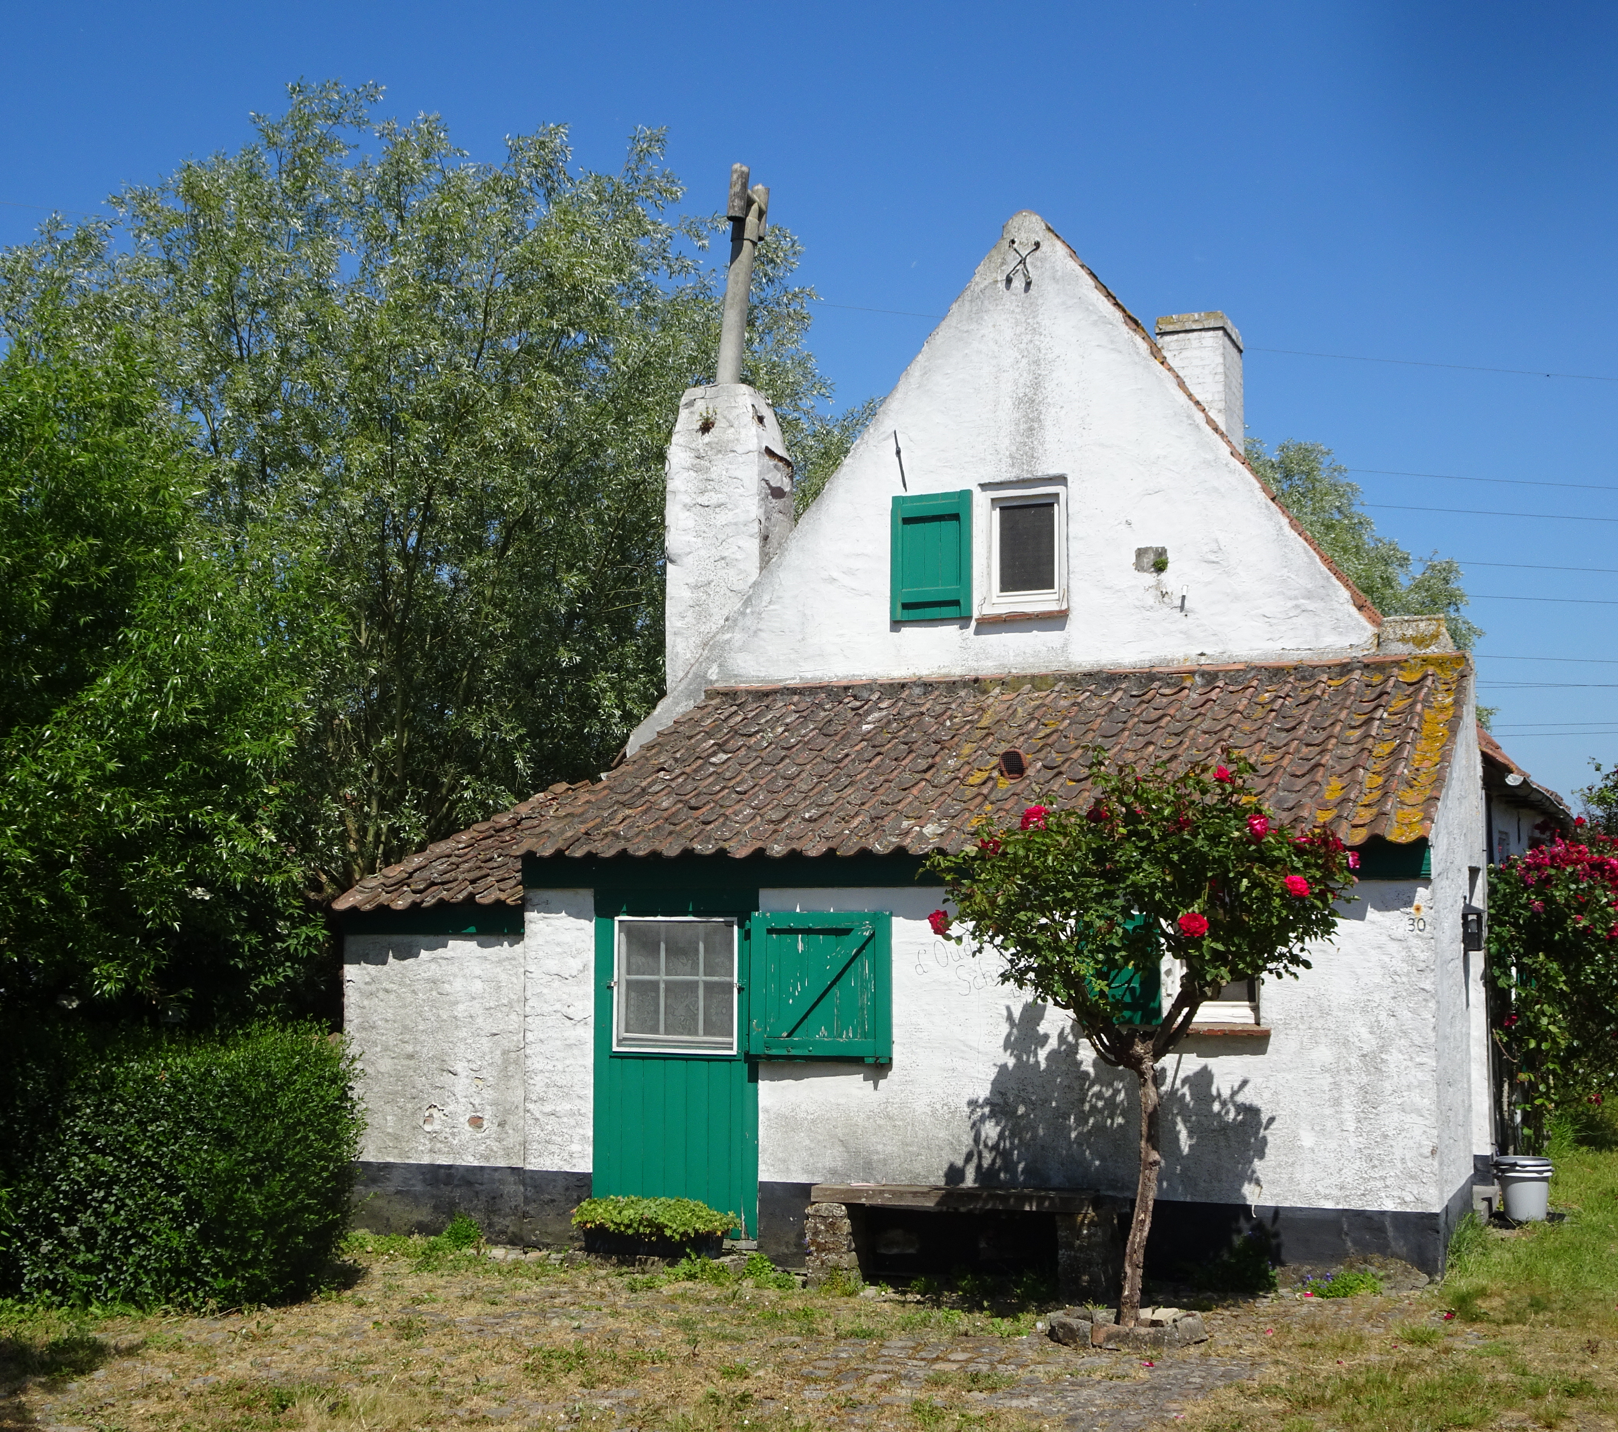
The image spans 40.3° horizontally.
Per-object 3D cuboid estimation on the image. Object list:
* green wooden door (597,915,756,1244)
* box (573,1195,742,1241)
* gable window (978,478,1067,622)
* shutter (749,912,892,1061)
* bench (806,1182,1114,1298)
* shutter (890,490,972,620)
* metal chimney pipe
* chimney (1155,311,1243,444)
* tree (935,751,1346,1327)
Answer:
[{"bbox_3d":[-0.716,1.854,11.813,0.982,1.793,0.090,-2,-6,22],"label":"green wooden door"},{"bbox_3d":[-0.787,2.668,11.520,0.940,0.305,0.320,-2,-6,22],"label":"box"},{"bbox_3d":[1.254,-0.982,12.876,0.523,0.828,0.120,-2,-6,22],"label":"gable window"},{"bbox_3d":[0.056,1.394,11.478,0.792,0.750,0.060,-2,-6,22],"label":"shutter"},{"bbox_3d":[0.765,2.575,10.817,1.490,0.525,0.430,-2,-6,22],"label":"bench"},{"bbox_3d":[0.723,-0.937,13.048,0.502,0.761,0.060,-2,-6,22],"label":"shutter"},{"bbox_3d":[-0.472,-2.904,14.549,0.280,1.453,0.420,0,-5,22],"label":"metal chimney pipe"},{"bbox_3d":[2.858,-2.347,16.085,0.497,1.000,0.660,-2,-6,22],"label":"chimney"},{"bbox_3d":[1.436,1.384,9.450,1.850,2.450,1.750,-1,-6,8],"label":"tree"}]

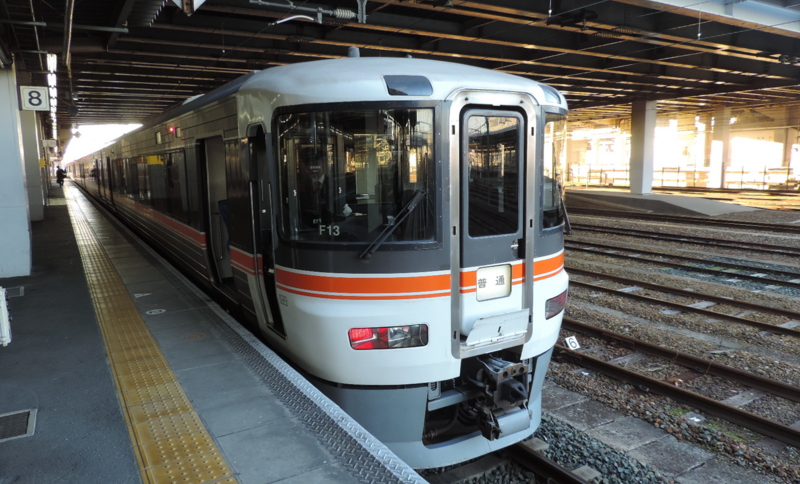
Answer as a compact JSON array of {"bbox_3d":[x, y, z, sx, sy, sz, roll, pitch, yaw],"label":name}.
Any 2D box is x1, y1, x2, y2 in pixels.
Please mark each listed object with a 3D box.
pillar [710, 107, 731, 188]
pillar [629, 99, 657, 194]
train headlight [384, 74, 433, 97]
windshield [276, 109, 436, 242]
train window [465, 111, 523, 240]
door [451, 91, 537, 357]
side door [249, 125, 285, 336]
[{"bbox_3d":[25.566,-7.426,44.372,0.950,6.450,0.950,-5,9,-31],"label":"pillar"},{"bbox_3d":[17.705,-6.808,40.556,1.100,6.660,1.100,-5,9,-31],"label":"pillar"},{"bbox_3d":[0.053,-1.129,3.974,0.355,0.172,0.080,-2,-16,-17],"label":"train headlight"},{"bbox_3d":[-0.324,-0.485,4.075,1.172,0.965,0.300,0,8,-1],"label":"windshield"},{"bbox_3d":[0.741,-0.521,4.348,0.537,0.941,0.060,-5,9,-31],"label":"train window"},{"bbox_3d":[0.713,-0.126,4.383,0.877,2.009,0.130,-4,9,-30],"label":"door"},{"bbox_3d":[-1.158,-0.112,4.756,0.130,1.793,0.630,-5,9,-31],"label":"side door"}]

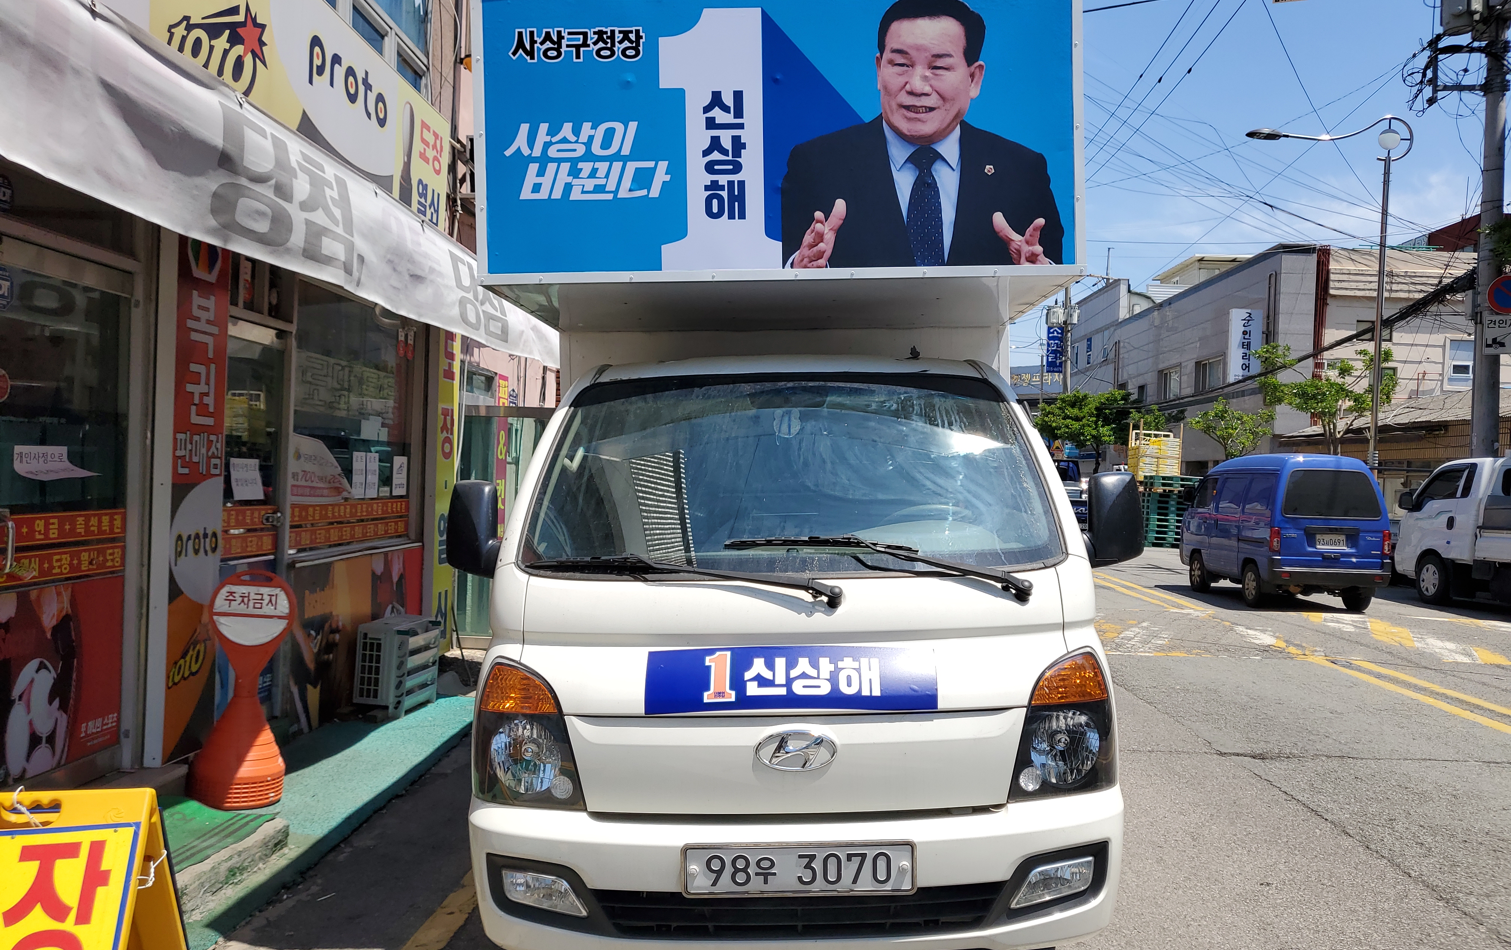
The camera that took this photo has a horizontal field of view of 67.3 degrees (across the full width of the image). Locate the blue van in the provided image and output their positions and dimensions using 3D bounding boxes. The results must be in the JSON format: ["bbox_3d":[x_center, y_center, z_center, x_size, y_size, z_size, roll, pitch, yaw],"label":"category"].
[{"bbox_3d":[6.760,0.690,14.780,1.420,1.900,3.460,2,0,2],"label":"blue van"}]

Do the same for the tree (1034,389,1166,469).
[{"bbox_3d":[12.800,-0.840,42.600,4.600,4.700,4.500,2,0,3],"label":"tree"}]

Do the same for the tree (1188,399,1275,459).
[{"bbox_3d":[12.250,-0.200,29.200,2.300,3.550,2.300,2,0,3],"label":"tree"}]

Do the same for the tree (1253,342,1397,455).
[{"bbox_3d":[11.700,-0.530,23.300,2.950,4.300,2.900,2,0,3],"label":"tree"}]

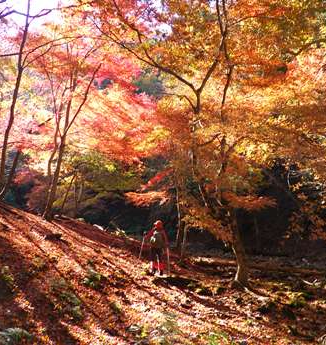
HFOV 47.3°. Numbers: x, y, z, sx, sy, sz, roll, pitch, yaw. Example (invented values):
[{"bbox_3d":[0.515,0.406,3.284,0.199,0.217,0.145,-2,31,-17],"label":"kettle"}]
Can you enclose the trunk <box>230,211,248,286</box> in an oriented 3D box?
[{"bbox_3d":[2.273,2.288,11.200,0.510,2.260,0.420,0,-2,0],"label":"trunk"}]

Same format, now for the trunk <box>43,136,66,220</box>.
[{"bbox_3d":[-4.520,0.250,15.500,0.870,3.460,0.600,0,-2,0],"label":"trunk"}]

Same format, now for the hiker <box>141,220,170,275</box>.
[{"bbox_3d":[-0.234,2.338,11.600,0.830,1.670,0.620,0,-2,6],"label":"hiker"}]

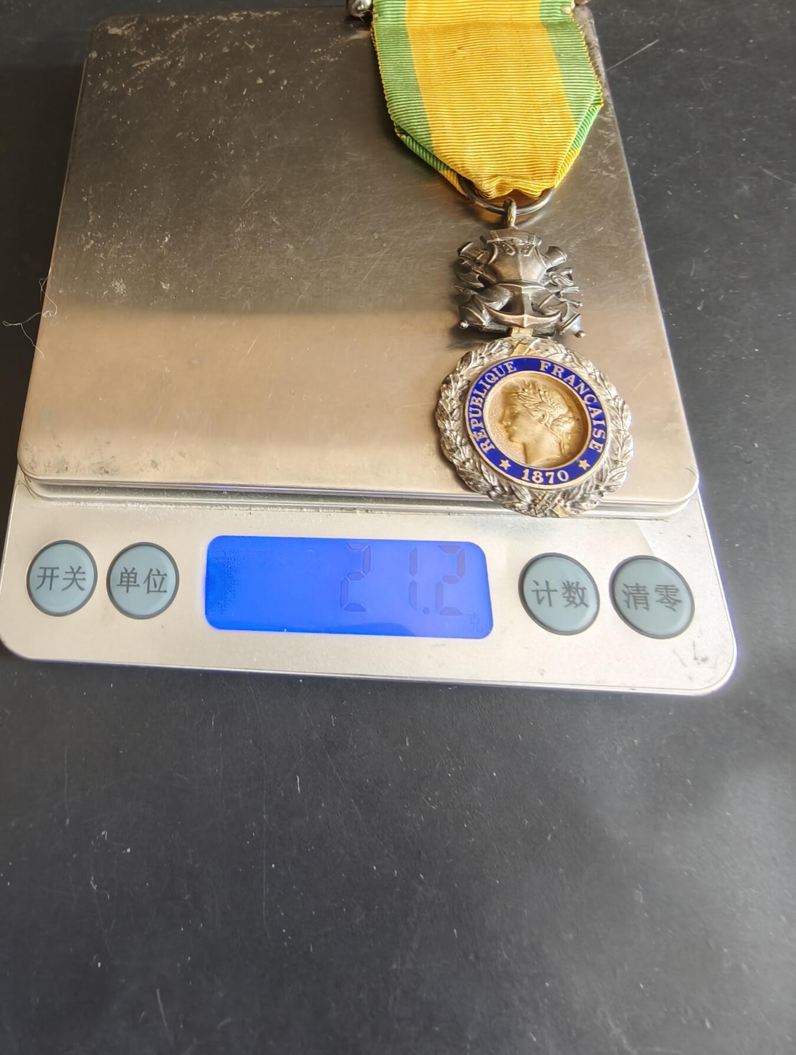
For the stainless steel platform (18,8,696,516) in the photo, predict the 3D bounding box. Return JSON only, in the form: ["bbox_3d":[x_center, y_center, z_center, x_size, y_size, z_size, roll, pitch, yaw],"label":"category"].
[{"bbox_3d":[-0.007,-0.053,0.122,0.099,0.005,0.102,0,69,-1],"label":"stainless steel platform"}]

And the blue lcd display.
[{"bbox_3d":[-0.007,0.009,0.103,0.041,0.002,0.014,1,69,-1],"label":"blue lcd display"}]

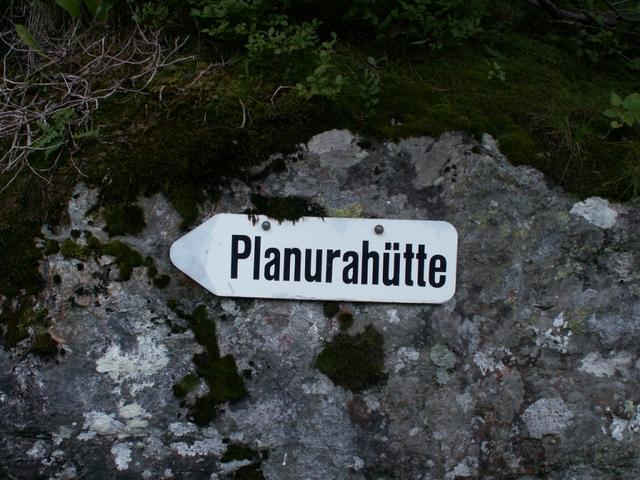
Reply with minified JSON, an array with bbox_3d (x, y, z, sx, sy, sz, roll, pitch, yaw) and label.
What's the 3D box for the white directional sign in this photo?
[{"bbox_3d":[-0.009,0.027,1.310,0.424,0.122,0.010,2,2,1],"label":"white directional sign"}]

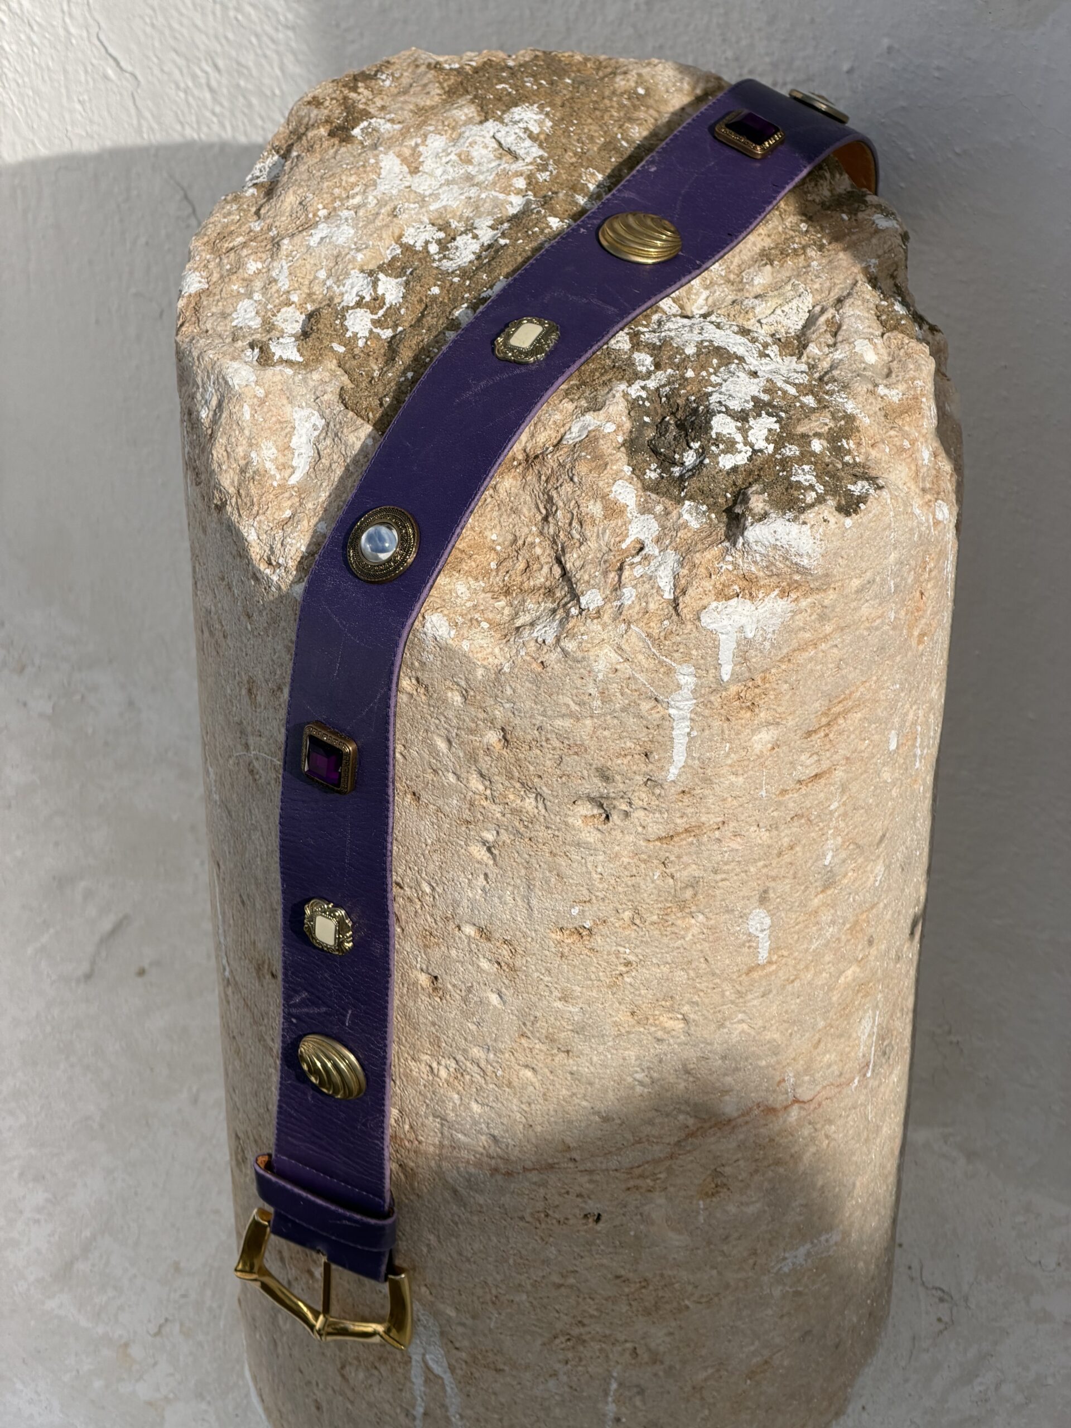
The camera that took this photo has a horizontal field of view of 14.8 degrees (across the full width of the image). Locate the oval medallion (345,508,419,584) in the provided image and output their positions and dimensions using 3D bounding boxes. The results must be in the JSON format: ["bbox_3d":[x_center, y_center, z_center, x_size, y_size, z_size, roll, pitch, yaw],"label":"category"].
[{"bbox_3d":[-0.053,-0.059,1.424,0.027,0.006,0.027,22,84,33],"label":"oval medallion"}]

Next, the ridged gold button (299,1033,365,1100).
[{"bbox_3d":[-0.077,0.132,1.537,0.030,0.030,0.007,24,43,25],"label":"ridged gold button"}]

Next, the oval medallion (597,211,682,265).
[{"bbox_3d":[0.038,-0.172,1.480,0.030,0.007,0.030,26,47,20],"label":"oval medallion"}]

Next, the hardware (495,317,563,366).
[{"bbox_3d":[-0.003,-0.131,1.447,0.019,0.004,0.020,15,61,23],"label":"hardware"}]

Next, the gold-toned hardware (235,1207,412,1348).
[{"bbox_3d":[-0.082,0.220,1.590,0.075,0.052,0.013,22,42,21],"label":"gold-toned hardware"}]

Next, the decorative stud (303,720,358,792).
[{"bbox_3d":[-0.072,0.015,1.452,0.020,0.020,0.004,30,46,26],"label":"decorative stud"}]

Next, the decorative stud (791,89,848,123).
[{"bbox_3d":[0.111,-0.237,1.600,0.027,0.006,0.027,31,16,7],"label":"decorative stud"}]

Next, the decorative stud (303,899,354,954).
[{"bbox_3d":[-0.075,0.077,1.496,0.019,0.020,0.004,25,43,26],"label":"decorative stud"}]

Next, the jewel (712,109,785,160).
[{"bbox_3d":[0.080,-0.216,1.540,0.020,0.004,0.020,28,46,19],"label":"jewel"}]

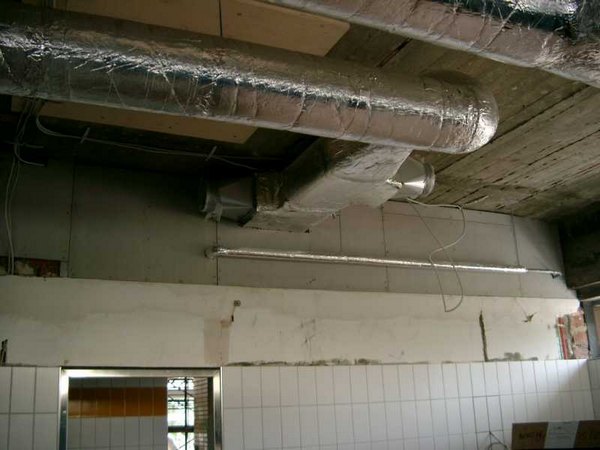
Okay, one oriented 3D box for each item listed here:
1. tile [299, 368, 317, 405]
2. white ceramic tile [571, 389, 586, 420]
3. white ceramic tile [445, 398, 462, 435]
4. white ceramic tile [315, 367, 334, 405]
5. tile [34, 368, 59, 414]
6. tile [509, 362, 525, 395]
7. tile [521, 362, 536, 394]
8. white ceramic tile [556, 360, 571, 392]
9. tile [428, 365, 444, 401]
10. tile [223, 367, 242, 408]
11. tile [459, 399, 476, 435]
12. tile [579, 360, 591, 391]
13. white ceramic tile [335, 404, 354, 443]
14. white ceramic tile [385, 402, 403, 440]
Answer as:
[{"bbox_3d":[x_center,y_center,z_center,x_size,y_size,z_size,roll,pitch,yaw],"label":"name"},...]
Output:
[{"bbox_3d":[0.050,1.056,4.223,0.125,0.250,0.010,5,-17,-24],"label":"tile"},{"bbox_3d":[2.198,1.430,5.062,0.125,0.249,0.012,5,-18,-24],"label":"white ceramic tile"},{"bbox_3d":[1.082,1.347,4.520,0.125,0.249,0.012,5,-18,-24],"label":"white ceramic tile"},{"bbox_3d":[0.162,1.040,4.169,0.125,0.249,0.012,5,-18,-24],"label":"white ceramic tile"},{"bbox_3d":[-1.131,0.738,2.872,0.102,0.206,0.009,5,-18,-24],"label":"tile"},{"bbox_3d":[1.677,1.181,4.960,0.125,0.250,0.010,5,-17,-24],"label":"tile"},{"bbox_3d":[1.749,1.165,4.906,0.125,0.249,0.012,5,-18,-24],"label":"tile"},{"bbox_3d":[2.083,1.190,5.070,0.125,0.249,0.012,5,-18,-24],"label":"white ceramic tile"},{"bbox_3d":[0.950,1.086,4.458,0.119,0.244,0.010,5,-18,-24],"label":"tile"},{"bbox_3d":[-0.412,0.990,3.911,0.125,0.249,0.012,5,-18,-24],"label":"tile"},{"bbox_3d":[0.989,1.121,3.775,0.102,0.206,0.009,5,-18,-24],"label":"tile"},{"bbox_3d":[2.262,1.183,5.088,0.102,0.244,0.010,5,-18,-24],"label":"tile"},{"bbox_3d":[0.294,1.315,4.259,0.125,0.250,0.010,5,-17,-24],"label":"white ceramic tile"},{"bbox_3d":[0.622,1.293,4.237,0.119,0.244,0.010,5,-18,-24],"label":"white ceramic tile"}]

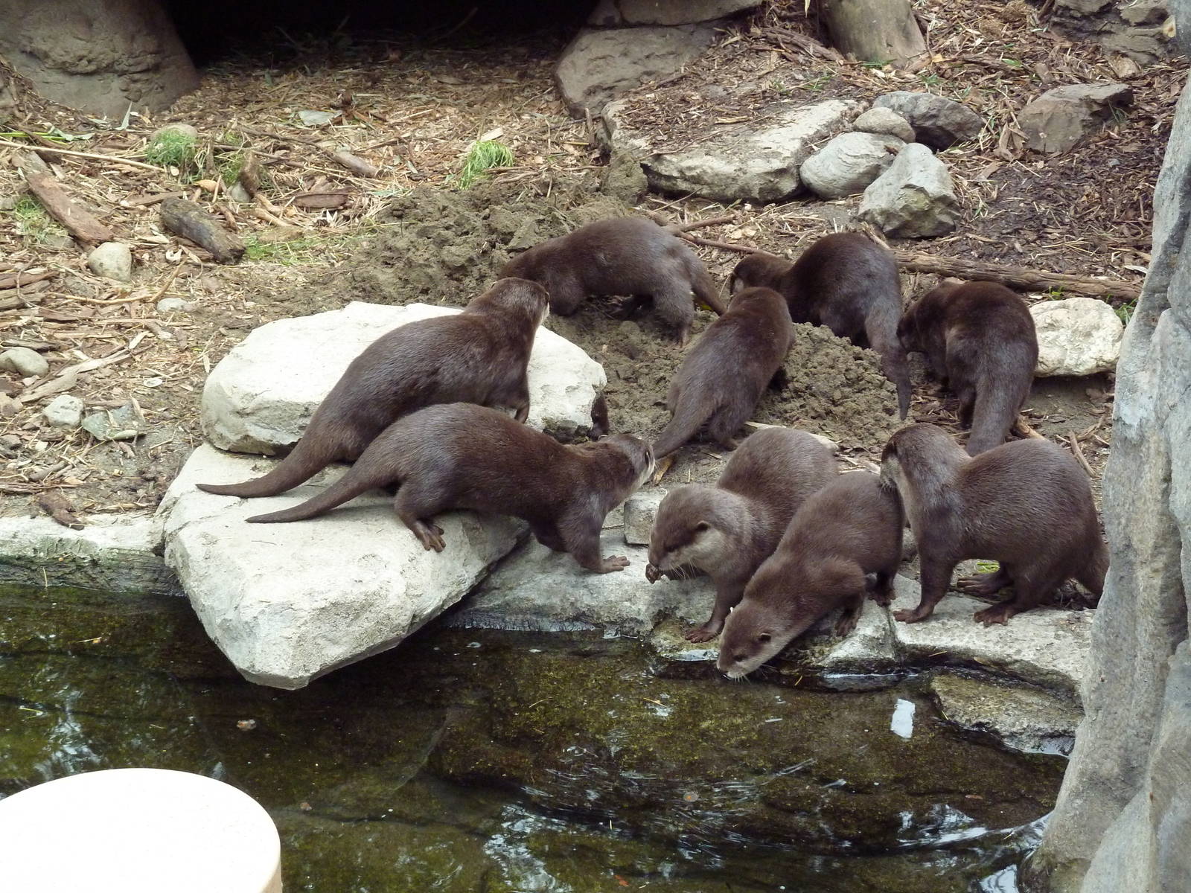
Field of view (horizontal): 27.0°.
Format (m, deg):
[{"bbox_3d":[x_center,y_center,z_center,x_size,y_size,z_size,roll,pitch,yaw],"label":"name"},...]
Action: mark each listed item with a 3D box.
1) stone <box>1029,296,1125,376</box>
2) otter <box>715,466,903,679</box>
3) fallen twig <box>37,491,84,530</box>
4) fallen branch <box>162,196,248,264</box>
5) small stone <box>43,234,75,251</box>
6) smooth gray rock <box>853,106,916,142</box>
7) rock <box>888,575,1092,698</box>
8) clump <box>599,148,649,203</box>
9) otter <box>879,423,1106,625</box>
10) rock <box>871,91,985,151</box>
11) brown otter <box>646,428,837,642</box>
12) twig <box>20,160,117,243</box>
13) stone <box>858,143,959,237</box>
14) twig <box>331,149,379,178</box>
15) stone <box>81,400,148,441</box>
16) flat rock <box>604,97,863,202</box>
[{"bbox_3d":[0.923,-0.213,4.785,0.190,0.120,0.140,0,24,0],"label":"stone"},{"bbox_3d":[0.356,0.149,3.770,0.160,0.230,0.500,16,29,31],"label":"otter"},{"bbox_3d":[-0.897,0.096,4.149,0.056,0.031,0.138,-16,28,-31],"label":"fallen twig"},{"bbox_3d":[-0.772,-0.426,4.856,0.070,0.060,0.250,-13,27,-26],"label":"fallen branch"},{"bbox_3d":[-1.141,-0.436,5.266,0.068,0.035,0.050,0,24,0],"label":"small stone"},{"bbox_3d":[0.680,-0.758,5.834,0.145,0.070,0.100,4,24,9],"label":"smooth gray rock"},{"bbox_3d":[0.613,0.295,3.815,0.347,0.097,0.250,12,27,25],"label":"rock"},{"bbox_3d":[0.057,-0.542,4.970,0.100,0.105,0.090,0,24,0],"label":"clump"},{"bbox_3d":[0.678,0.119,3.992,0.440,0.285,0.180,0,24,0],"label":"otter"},{"bbox_3d":[0.757,-0.765,5.622,0.240,0.122,0.163,5,24,11],"label":"rock"},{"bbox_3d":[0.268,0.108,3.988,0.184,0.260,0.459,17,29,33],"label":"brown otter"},{"bbox_3d":[-1.159,-0.533,5.420,0.060,0.045,0.490,-14,31,-25],"label":"twig"},{"bbox_3d":[0.661,-0.551,5.186,0.204,0.168,0.173,0,24,0],"label":"stone"},{"bbox_3d":[-0.547,-0.643,5.645,0.030,0.030,0.145,-19,30,-36],"label":"twig"},{"bbox_3d":[-0.825,-0.053,4.240,0.110,0.040,0.110,0,24,0],"label":"stone"},{"bbox_3d":[0.299,-0.673,5.494,0.551,0.143,0.428,0,24,0],"label":"flat rock"}]

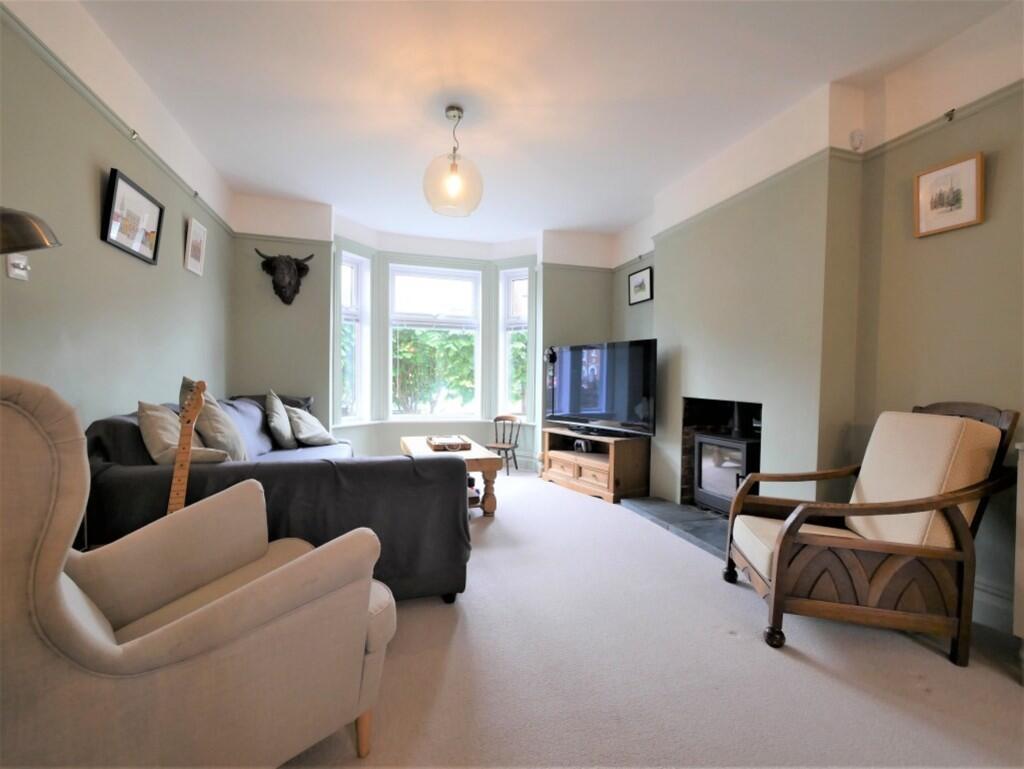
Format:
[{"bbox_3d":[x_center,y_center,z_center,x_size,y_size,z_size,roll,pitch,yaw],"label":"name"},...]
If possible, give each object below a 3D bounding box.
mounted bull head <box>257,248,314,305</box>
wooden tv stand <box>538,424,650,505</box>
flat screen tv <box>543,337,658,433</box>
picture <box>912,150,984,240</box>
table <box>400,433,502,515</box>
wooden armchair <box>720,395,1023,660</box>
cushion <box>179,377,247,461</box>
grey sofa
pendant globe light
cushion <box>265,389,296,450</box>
[{"bbox_3d":[-1.882,-0.897,3.442,0.417,0.422,0.237,0,1,-18],"label":"mounted bull head"},{"bbox_3d":[0.769,0.710,3.930,0.479,0.516,0.898,0,1,-36],"label":"wooden tv stand"},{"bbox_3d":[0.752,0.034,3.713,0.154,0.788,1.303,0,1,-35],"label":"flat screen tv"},{"bbox_3d":[1.933,-0.823,1.833,0.029,0.291,0.223,0,1,-18],"label":"picture"},{"bbox_3d":[-0.581,0.745,3.528,0.620,0.437,1.257,0,1,-18],"label":"table"},{"bbox_3d":[1.438,0.541,1.776,0.834,0.943,0.603,1,1,10],"label":"wooden armchair"},{"bbox_3d":[-1.469,0.198,2.045,0.149,0.464,0.443,-29,12,-20],"label":"cushion"},{"bbox_3d":[-1.143,0.545,2.614,1.514,0.855,1.875,0,1,-14],"label":"grey sofa"},{"bbox_3d":[-0.326,-1.251,2.325,0.335,0.612,0.335,0,1,-18],"label":"pendant globe light"},{"bbox_3d":[-1.596,0.246,2.869,0.134,0.422,0.412,-19,8,-19],"label":"cushion"}]

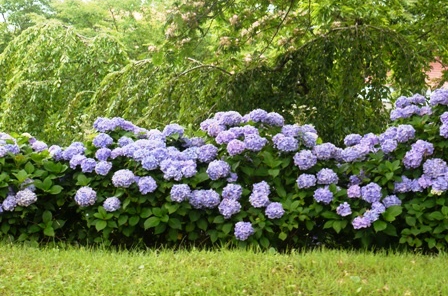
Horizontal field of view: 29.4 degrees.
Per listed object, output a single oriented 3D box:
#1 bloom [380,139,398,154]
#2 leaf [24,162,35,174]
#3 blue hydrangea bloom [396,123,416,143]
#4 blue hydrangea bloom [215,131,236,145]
[{"bbox_3d":[1.359,-0.014,7.020,0.139,0.123,0.132,1,5,11],"label":"bloom"},{"bbox_3d":[-1.624,0.176,7.150,0.075,0.092,0.080,0,4,0],"label":"leaf"},{"bbox_3d":[1.506,-0.120,7.070,0.157,0.149,0.149,1,5,12],"label":"blue hydrangea bloom"},{"bbox_3d":[0.017,-0.081,6.750,0.164,0.111,0.155,0,5,0],"label":"blue hydrangea bloom"}]

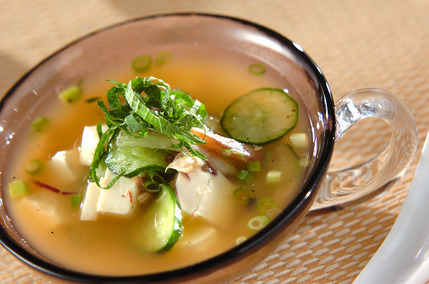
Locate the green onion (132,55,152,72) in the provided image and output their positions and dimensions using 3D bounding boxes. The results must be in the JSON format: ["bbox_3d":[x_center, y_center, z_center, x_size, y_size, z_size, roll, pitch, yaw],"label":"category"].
[{"bbox_3d":[-0.027,-0.029,0.672,0.007,0.004,0.007,-1,46,14],"label":"green onion"}]

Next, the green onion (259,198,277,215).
[{"bbox_3d":[0.018,0.021,0.611,0.007,0.004,0.007,-1,46,14],"label":"green onion"}]

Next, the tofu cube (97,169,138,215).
[{"bbox_3d":[-0.033,0.018,0.619,0.012,0.012,0.013,4,49,19],"label":"tofu cube"}]

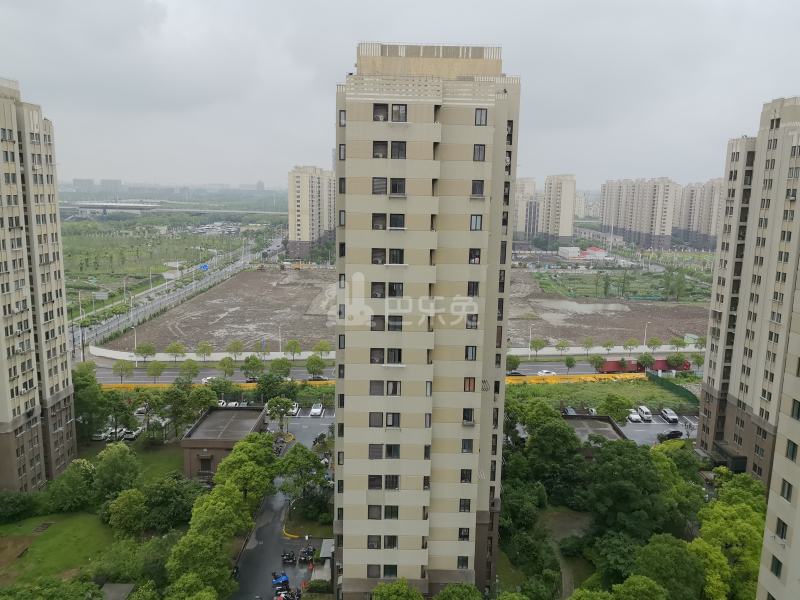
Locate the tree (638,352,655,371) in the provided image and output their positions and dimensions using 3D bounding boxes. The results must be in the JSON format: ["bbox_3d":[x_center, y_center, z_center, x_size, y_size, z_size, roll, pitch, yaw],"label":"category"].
[{"bbox_3d":[62.675,16.458,157.789,3.869,6.295,3.869,1,10,0],"label":"tree"}]

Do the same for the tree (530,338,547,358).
[{"bbox_3d":[38.532,13.386,174.106,4.464,5.995,4.464,1,10,0],"label":"tree"}]

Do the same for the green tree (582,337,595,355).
[{"bbox_3d":[52.917,12.973,174.520,3.200,5.600,3.200,1,10,0],"label":"green tree"}]

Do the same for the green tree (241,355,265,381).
[{"bbox_3d":[-34.040,16.110,143.690,5.070,7.100,5.070,1,10,0],"label":"green tree"}]

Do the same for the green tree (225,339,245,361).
[{"bbox_3d":[-42.688,13.068,161.656,4.500,5.910,4.500,1,10,0],"label":"green tree"}]

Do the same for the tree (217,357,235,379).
[{"bbox_3d":[-40.070,16.310,143.370,3.560,6.600,3.560,1,10,0],"label":"tree"}]

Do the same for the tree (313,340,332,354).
[{"bbox_3d":[-20.378,13.324,164.057,4.600,5.490,4.600,1,10,0],"label":"tree"}]

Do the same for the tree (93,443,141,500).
[{"bbox_3d":[-41.394,24.746,90.912,6.265,8.320,6.265,1,10,0],"label":"tree"}]

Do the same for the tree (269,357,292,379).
[{"bbox_3d":[-27.997,16.632,145.972,5.240,6.460,5.240,1,10,0],"label":"tree"}]

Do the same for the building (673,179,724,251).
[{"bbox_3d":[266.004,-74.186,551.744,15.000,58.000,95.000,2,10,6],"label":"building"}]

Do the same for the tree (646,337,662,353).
[{"bbox_3d":[72.950,13.080,178.450,4.230,5.160,4.230,1,10,0],"label":"tree"}]

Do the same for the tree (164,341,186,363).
[{"bbox_3d":[-58.618,13.569,162.747,5.347,5.745,5.347,1,10,0],"label":"tree"}]

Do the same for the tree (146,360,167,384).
[{"bbox_3d":[-55.906,16.880,142.437,4.337,6.095,4.337,1,10,0],"label":"tree"}]

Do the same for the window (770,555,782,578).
[{"bbox_3d":[26.379,18.687,43.647,0.150,1.300,1.100,1,10,-2],"label":"window"}]

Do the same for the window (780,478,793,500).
[{"bbox_3d":[26.492,13.068,42.694,0.150,1.300,1.100,1,10,-2],"label":"window"}]

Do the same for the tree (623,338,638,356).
[{"bbox_3d":[65.100,13.341,175.292,4.200,5.100,4.200,1,10,0],"label":"tree"}]

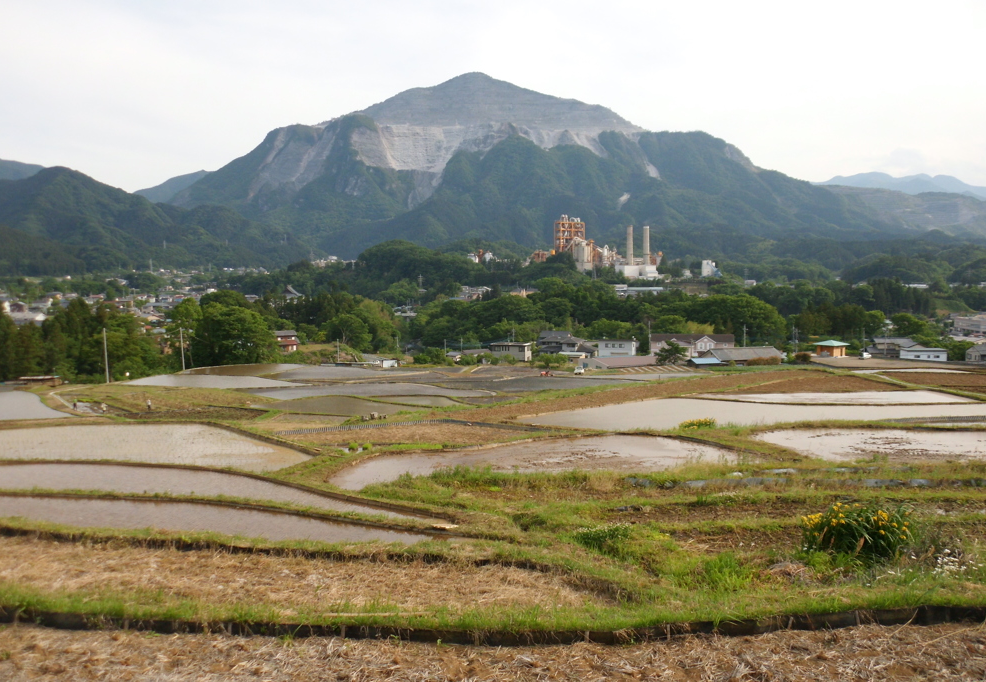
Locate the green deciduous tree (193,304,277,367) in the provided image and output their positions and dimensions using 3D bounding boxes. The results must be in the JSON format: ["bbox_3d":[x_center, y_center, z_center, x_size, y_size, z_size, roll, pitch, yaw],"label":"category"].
[{"bbox_3d":[-61.780,-1.470,191.000,21.110,15.540,20.060,-1,6,0],"label":"green deciduous tree"}]

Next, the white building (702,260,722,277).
[{"bbox_3d":[279.840,-91.990,1020.000,21.180,21.920,15.000,-1,6,0],"label":"white building"}]

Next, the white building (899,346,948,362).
[{"bbox_3d":[115.070,3.720,213.000,9.970,3.040,5.500,0,6,10],"label":"white building"}]

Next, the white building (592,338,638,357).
[{"bbox_3d":[35.220,2.740,230.000,11.720,5.750,7.500,1,6,17],"label":"white building"}]

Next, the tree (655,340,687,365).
[{"bbox_3d":[44.840,2.960,200.000,8.040,6.200,7.640,-1,6,0],"label":"tree"}]

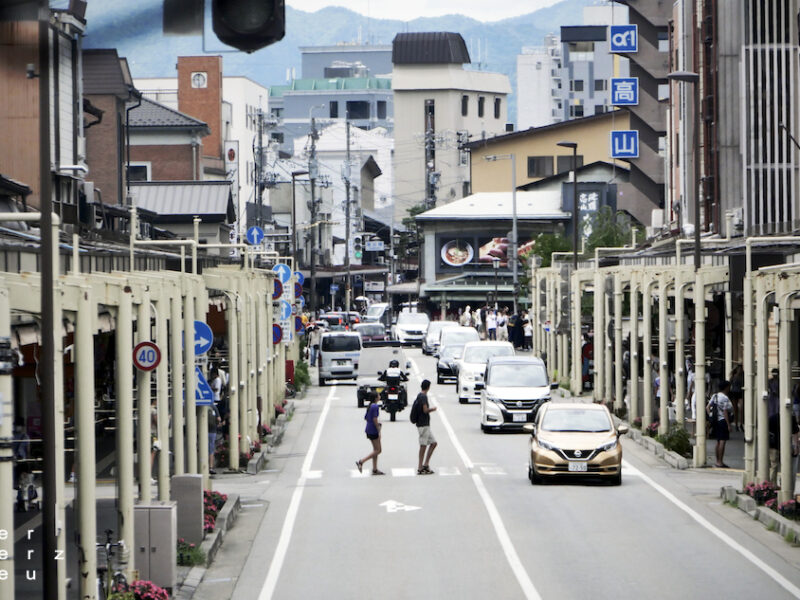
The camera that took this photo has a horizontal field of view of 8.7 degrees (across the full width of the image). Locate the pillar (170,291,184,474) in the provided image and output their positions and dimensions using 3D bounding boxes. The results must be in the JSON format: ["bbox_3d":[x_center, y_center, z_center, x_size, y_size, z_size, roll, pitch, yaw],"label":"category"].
[{"bbox_3d":[-3.300,1.497,78.500,0.145,3.337,0.145,-1,0,0],"label":"pillar"}]

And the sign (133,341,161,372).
[{"bbox_3d":[-3.317,0.747,69.200,0.385,0.385,0.040,0,0,3],"label":"sign"}]

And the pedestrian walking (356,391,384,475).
[{"bbox_3d":[-0.585,2.634,104.500,0.540,1.630,0.440,-1,0,0],"label":"pedestrian walking"}]

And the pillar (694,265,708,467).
[{"bbox_3d":[5.937,1.352,104.000,0.210,3.870,0.210,0,0,0],"label":"pillar"}]

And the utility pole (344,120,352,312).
[{"bbox_3d":[-3.238,-4.447,330.000,0.400,13.600,0.400,0,0,0],"label":"utility pole"}]

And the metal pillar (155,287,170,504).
[{"bbox_3d":[-3.276,1.642,73.000,0.200,3.600,0.200,-1,0,0],"label":"metal pillar"}]

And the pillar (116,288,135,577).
[{"bbox_3d":[-3.328,1.652,64.000,0.190,3.600,0.190,0,0,0],"label":"pillar"}]

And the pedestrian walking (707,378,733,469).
[{"bbox_3d":[6.245,2.428,103.000,0.380,1.690,0.480,-1,0,-44],"label":"pedestrian walking"}]

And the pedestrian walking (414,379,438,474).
[{"bbox_3d":[0.479,2.434,101.000,0.500,1.800,0.500,0,0,0],"label":"pedestrian walking"}]

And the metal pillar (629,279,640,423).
[{"bbox_3d":[5.838,1.293,131.000,0.220,3.620,0.220,-1,0,0],"label":"metal pillar"}]

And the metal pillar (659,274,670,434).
[{"bbox_3d":[5.878,1.288,117.000,0.220,3.680,0.220,-1,0,0],"label":"metal pillar"}]

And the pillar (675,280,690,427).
[{"bbox_3d":[5.840,1.299,109.500,0.175,3.491,0.175,-1,0,0],"label":"pillar"}]

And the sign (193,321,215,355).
[{"bbox_3d":[-3.485,0.661,90.500,0.590,0.590,0.050,0,0,6],"label":"sign"}]

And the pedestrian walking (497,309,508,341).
[{"bbox_3d":[4.789,1.223,245.000,0.500,1.730,0.380,-1,0,-3],"label":"pedestrian walking"}]

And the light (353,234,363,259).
[{"bbox_3d":[-2.127,-2.666,265.000,0.430,1.200,0.330,-1,0,-2],"label":"light"}]

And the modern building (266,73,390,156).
[{"bbox_3d":[-4.281,-12.838,620.746,17.901,25.932,15.000,0,0,27],"label":"modern building"}]

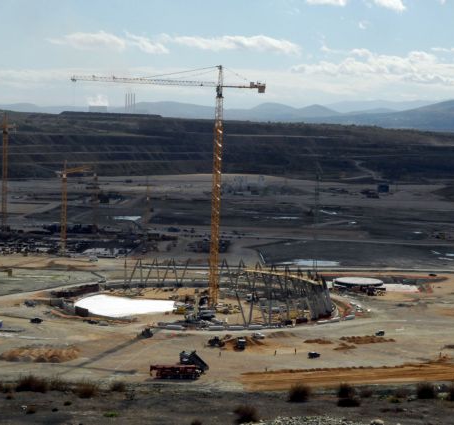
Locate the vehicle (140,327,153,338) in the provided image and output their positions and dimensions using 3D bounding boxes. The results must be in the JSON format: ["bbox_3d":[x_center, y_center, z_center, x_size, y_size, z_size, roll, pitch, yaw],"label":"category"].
[{"bbox_3d":[-28.570,43.670,368.460,2.400,3.000,5.000,-3,7,-37],"label":"vehicle"}]

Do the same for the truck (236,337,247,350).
[{"bbox_3d":[5.060,45.740,356.020,2.500,3.300,8.000,1,6,-6],"label":"truck"}]

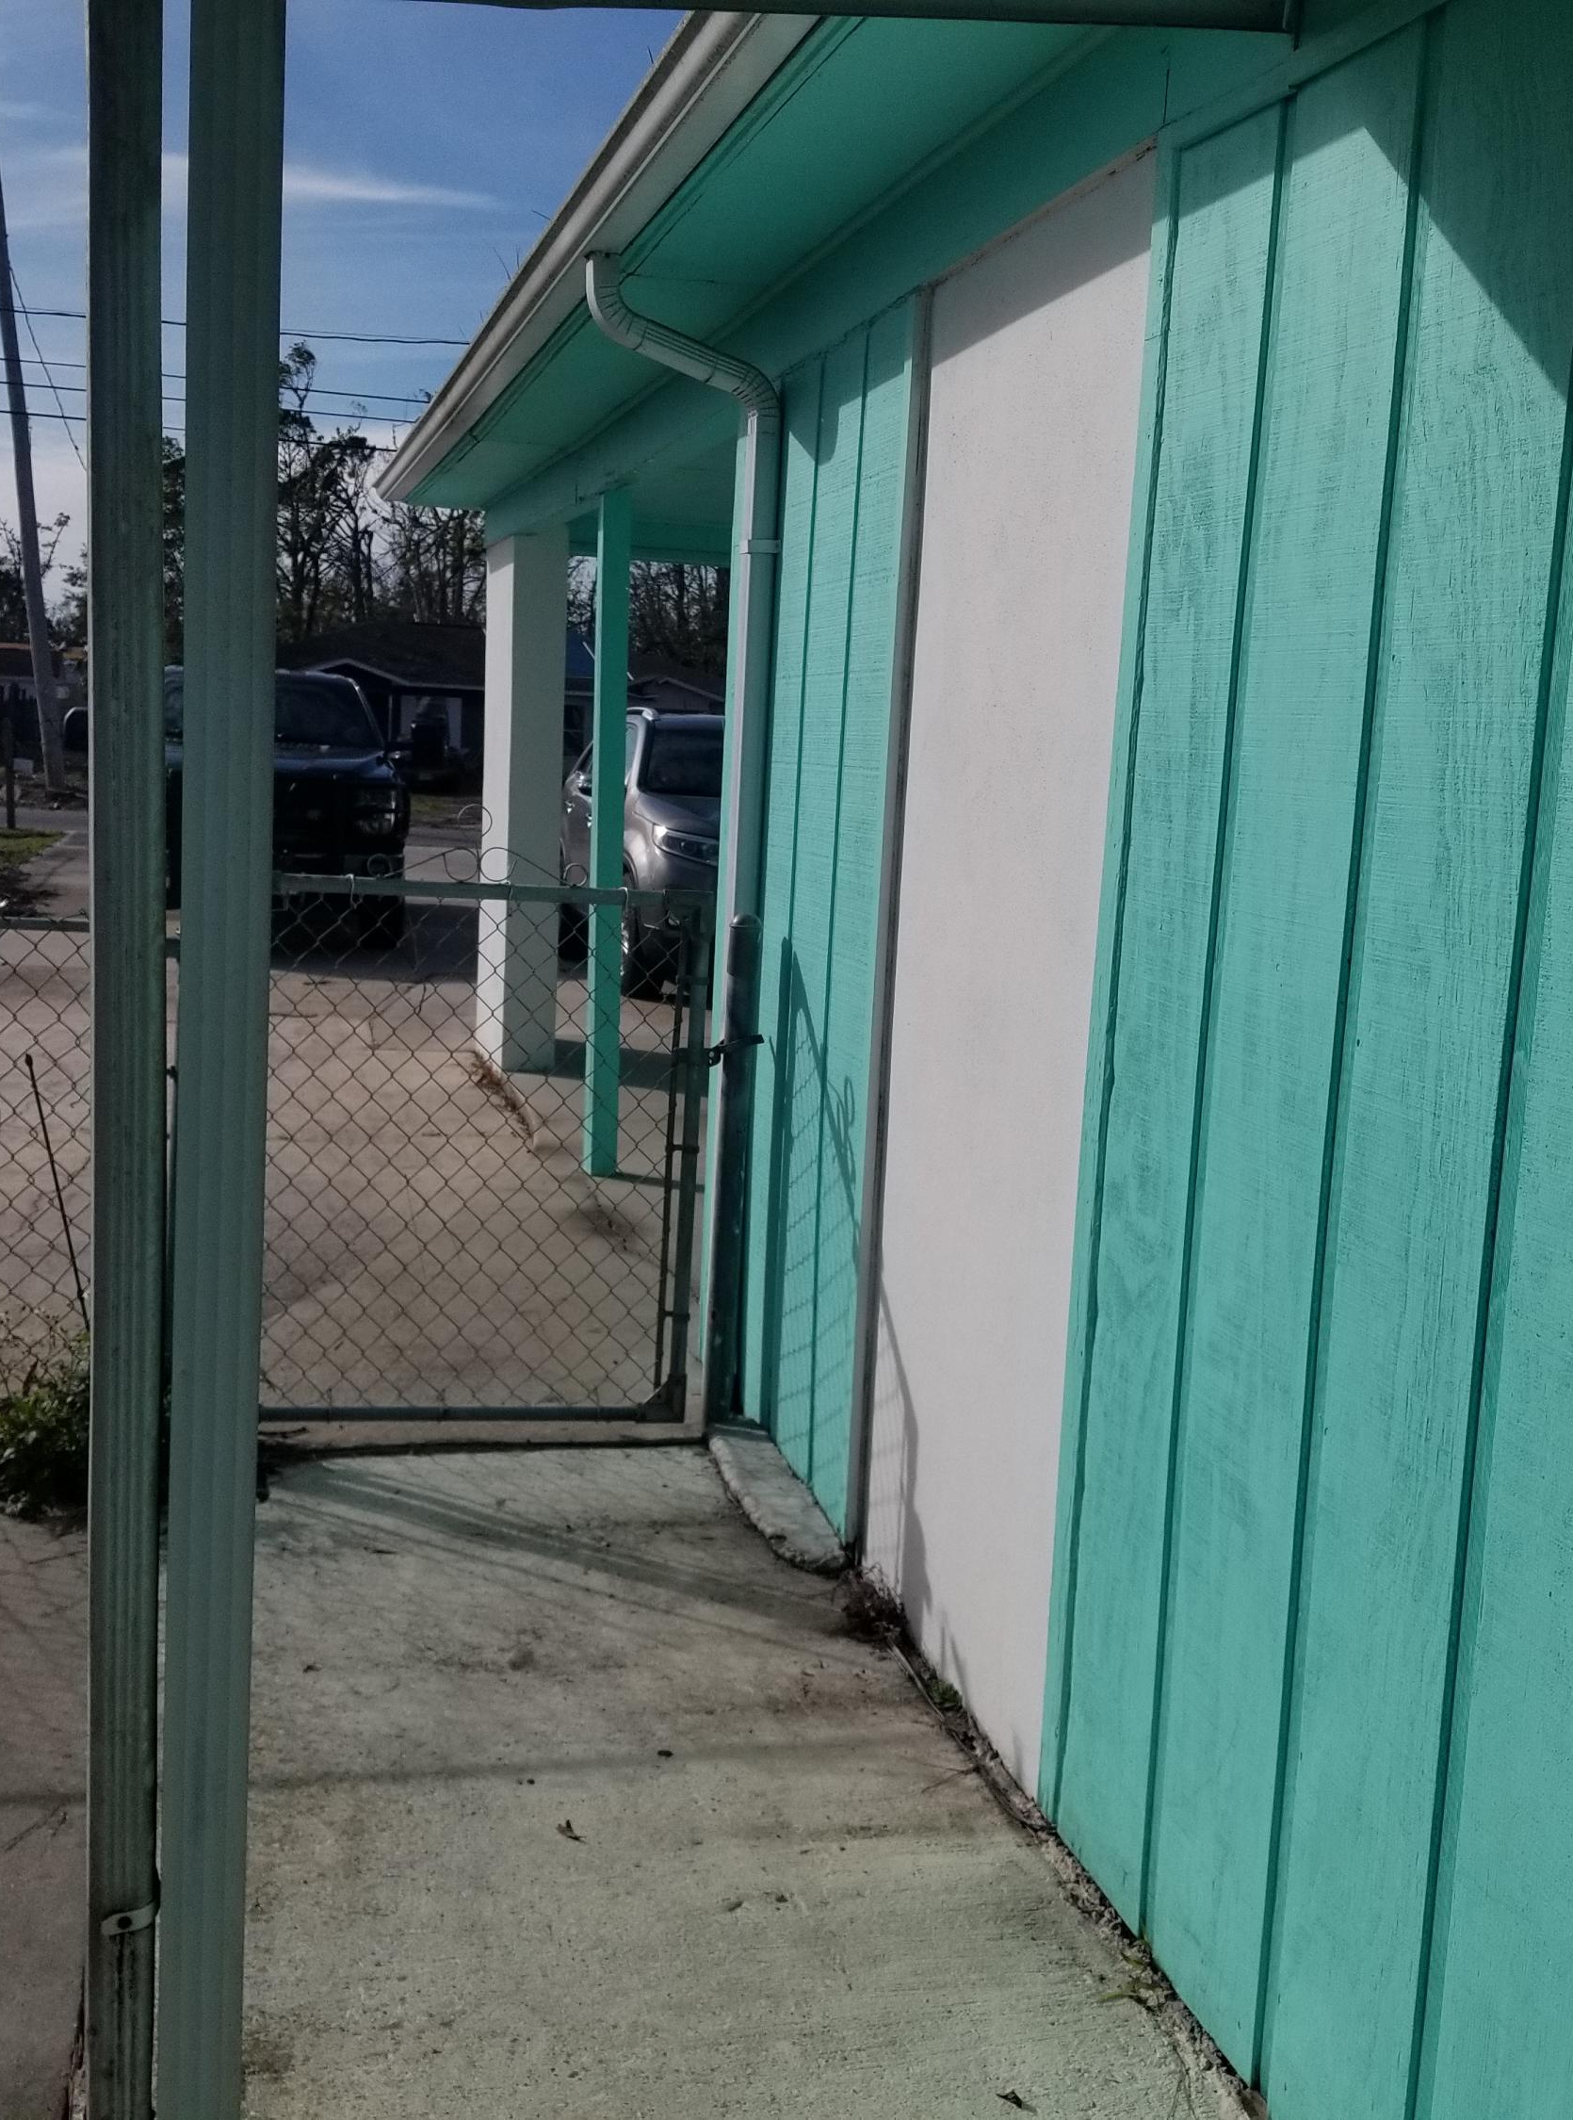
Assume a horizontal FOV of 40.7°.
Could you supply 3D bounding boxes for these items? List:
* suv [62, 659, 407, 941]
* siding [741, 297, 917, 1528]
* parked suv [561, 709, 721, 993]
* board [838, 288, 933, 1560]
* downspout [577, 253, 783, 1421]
[{"bbox_3d":[-4.189,-2.107,16.817,2.100,2.000,5.700,1,8,-15],"label":"suv"},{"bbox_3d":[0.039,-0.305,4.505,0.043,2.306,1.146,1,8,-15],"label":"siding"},{"bbox_3d":[-0.375,-1.457,14.518,1.880,1.740,4.700,1,8,-15],"label":"parked suv"},{"bbox_3d":[0.178,-0.205,3.898,0.043,2.330,0.105,1,8,-15],"label":"board"},{"bbox_3d":[-0.279,-0.453,4.790,0.449,2.555,0.081,1,8,-15],"label":"downspout"}]

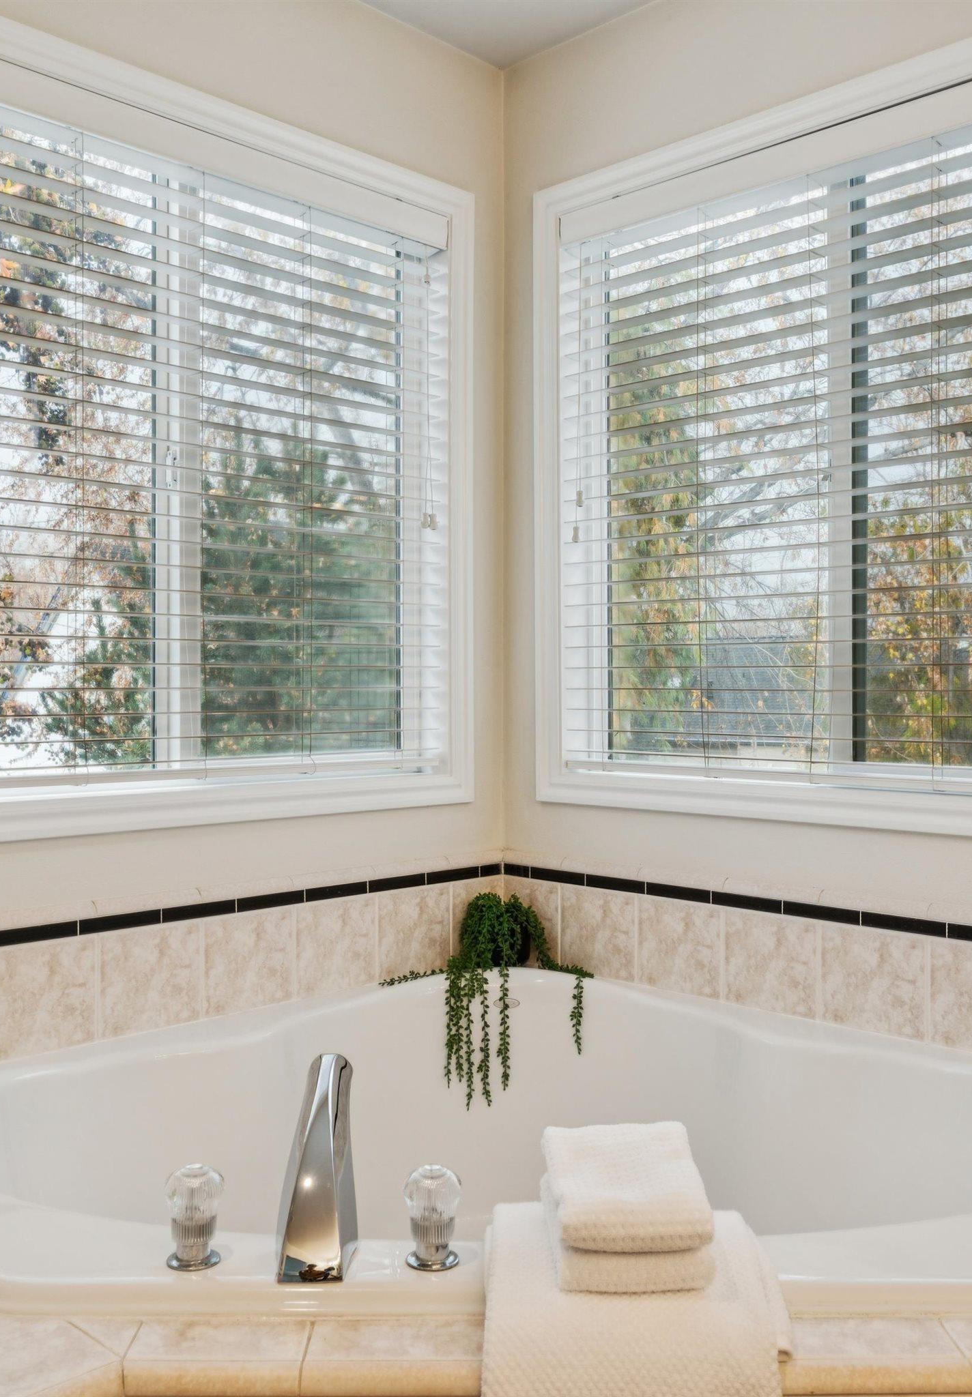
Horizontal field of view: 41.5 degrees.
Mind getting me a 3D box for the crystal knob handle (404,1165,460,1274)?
[{"bbox_3d":[-0.056,0.531,1.319,0.059,0.094,0.059,0,0,0],"label":"crystal knob handle"}]

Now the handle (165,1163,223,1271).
[{"bbox_3d":[-0.300,0.531,1.319,0.059,0.094,0.059,0,0,0],"label":"handle"}]

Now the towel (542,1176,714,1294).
[{"bbox_3d":[0.139,0.530,1.286,0.150,0.040,0.175,0,4,-2],"label":"towel"}]

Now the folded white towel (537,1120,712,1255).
[{"bbox_3d":[0.138,0.488,1.284,0.150,0.043,0.175,0,4,-2],"label":"folded white towel"}]

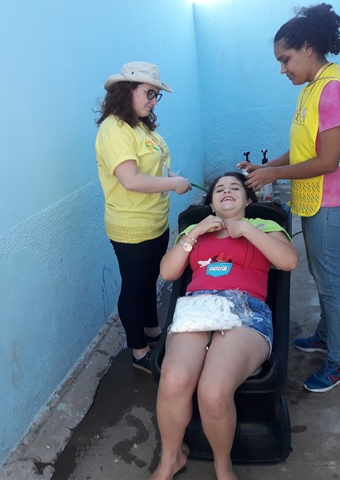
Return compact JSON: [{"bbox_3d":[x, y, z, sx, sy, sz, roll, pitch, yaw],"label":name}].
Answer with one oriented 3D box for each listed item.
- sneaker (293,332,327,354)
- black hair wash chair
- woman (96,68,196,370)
[{"bbox_3d":[0.823,0.549,2.861,0.262,0.106,0.098,0,19,15],"label":"sneaker"},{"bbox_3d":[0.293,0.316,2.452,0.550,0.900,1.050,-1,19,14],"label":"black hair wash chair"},{"bbox_3d":[-0.077,-0.083,2.682,0.470,1.580,0.460,2,19,21],"label":"woman"}]

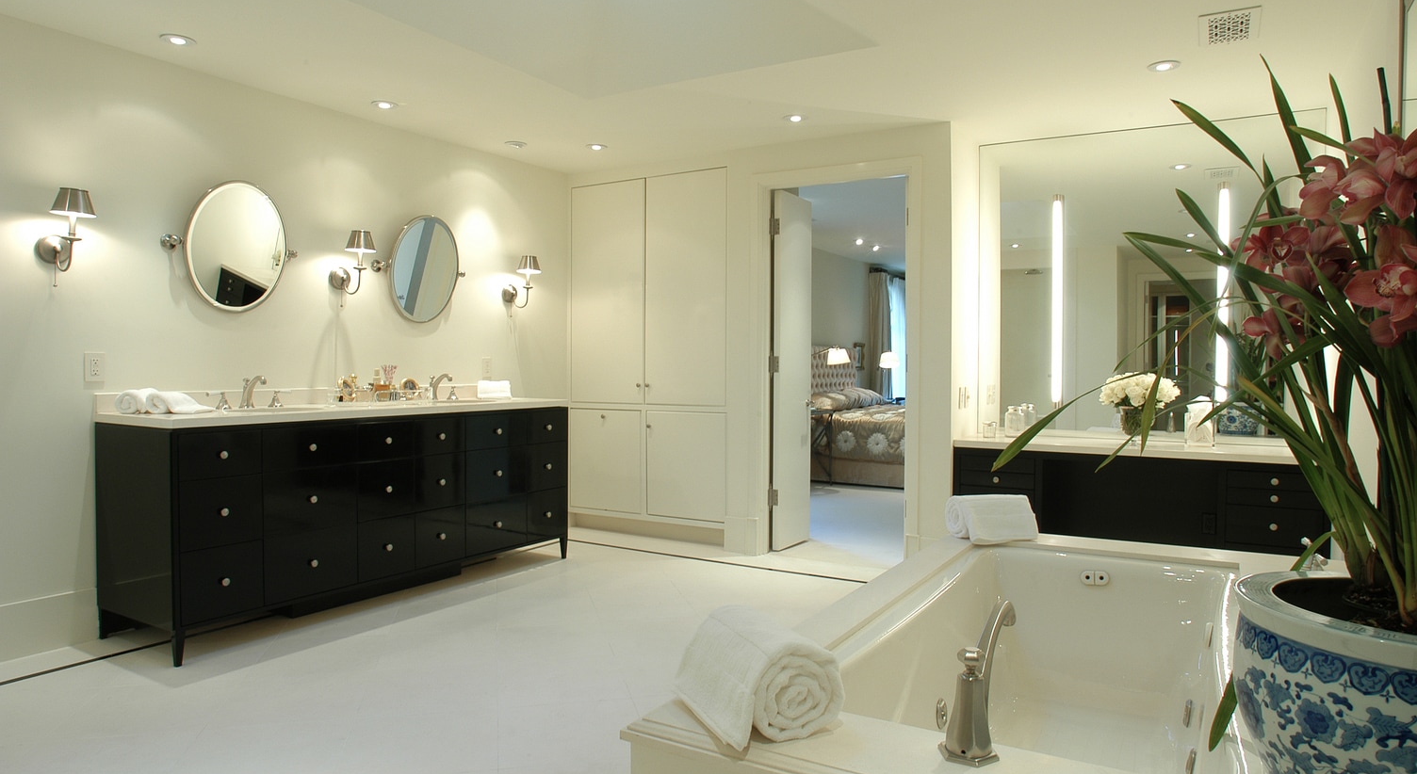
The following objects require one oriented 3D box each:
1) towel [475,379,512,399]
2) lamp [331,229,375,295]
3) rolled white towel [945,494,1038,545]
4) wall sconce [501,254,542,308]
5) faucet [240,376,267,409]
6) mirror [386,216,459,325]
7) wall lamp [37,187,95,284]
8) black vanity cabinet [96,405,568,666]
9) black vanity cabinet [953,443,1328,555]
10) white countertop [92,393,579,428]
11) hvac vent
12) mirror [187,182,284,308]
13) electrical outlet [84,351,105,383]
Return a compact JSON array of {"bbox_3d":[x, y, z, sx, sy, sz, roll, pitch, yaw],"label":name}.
[{"bbox_3d":[-1.201,0.018,4.636,0.190,0.100,0.115,0,1,-17],"label":"towel"},{"bbox_3d":[-1.784,-0.626,4.168,0.244,0.315,0.147,1,2,32],"label":"lamp"},{"bbox_3d":[0.987,0.453,2.869,0.270,0.145,0.165,0,1,-10],"label":"rolled white towel"},{"bbox_3d":[-1.084,-0.615,4.817,0.240,0.315,0.150,1,2,33],"label":"wall sconce"},{"bbox_3d":[-2.054,0.025,3.731,0.180,0.153,0.060,1,2,32],"label":"faucet"},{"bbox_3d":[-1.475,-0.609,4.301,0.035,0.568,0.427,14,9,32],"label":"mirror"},{"bbox_3d":[-2.437,-0.566,3.133,0.246,0.353,0.147,1,2,32],"label":"wall lamp"},{"bbox_3d":[-1.646,0.566,4.072,0.618,0.876,2.116,1,2,32],"label":"black vanity cabinet"},{"bbox_3d":[2.129,0.666,4.217,1.609,0.681,0.530,1,2,29],"label":"black vanity cabinet"},{"bbox_3d":[-1.644,0.071,4.059,0.618,0.115,2.116,1,2,32],"label":"white countertop"},{"bbox_3d":[1.854,-1.281,2.938,0.183,0.014,0.310,1,2,31],"label":"hvac vent"},{"bbox_3d":[-2.126,-0.624,3.733,0.035,0.602,0.454,11,7,32],"label":"mirror"},{"bbox_3d":[-2.321,-0.074,3.123,0.009,0.114,0.070,1,2,33],"label":"electrical outlet"}]

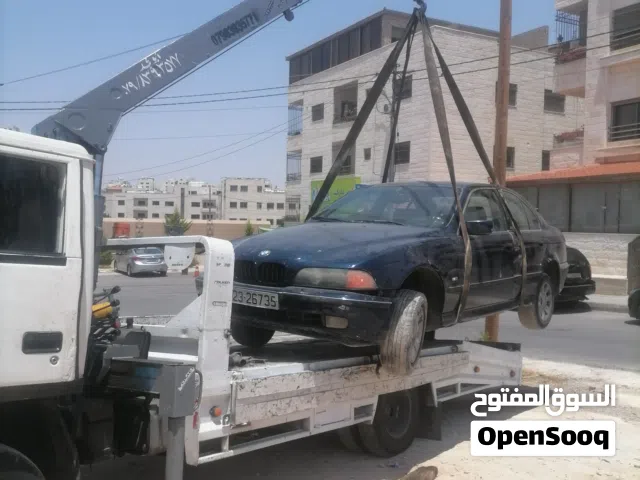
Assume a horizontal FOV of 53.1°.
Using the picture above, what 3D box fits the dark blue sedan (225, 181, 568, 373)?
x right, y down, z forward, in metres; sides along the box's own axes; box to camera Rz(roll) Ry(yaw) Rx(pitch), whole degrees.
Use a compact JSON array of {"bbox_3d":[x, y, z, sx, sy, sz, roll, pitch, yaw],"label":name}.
[{"bbox_3d":[1.033,0.167,6.407,1.840,1.500,4.770,5,4,39],"label":"dark blue sedan"}]

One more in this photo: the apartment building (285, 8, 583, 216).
[{"bbox_3d":[6.376,-5.591,38.829,11.360,12.200,14.960,0,2,-29],"label":"apartment building"}]

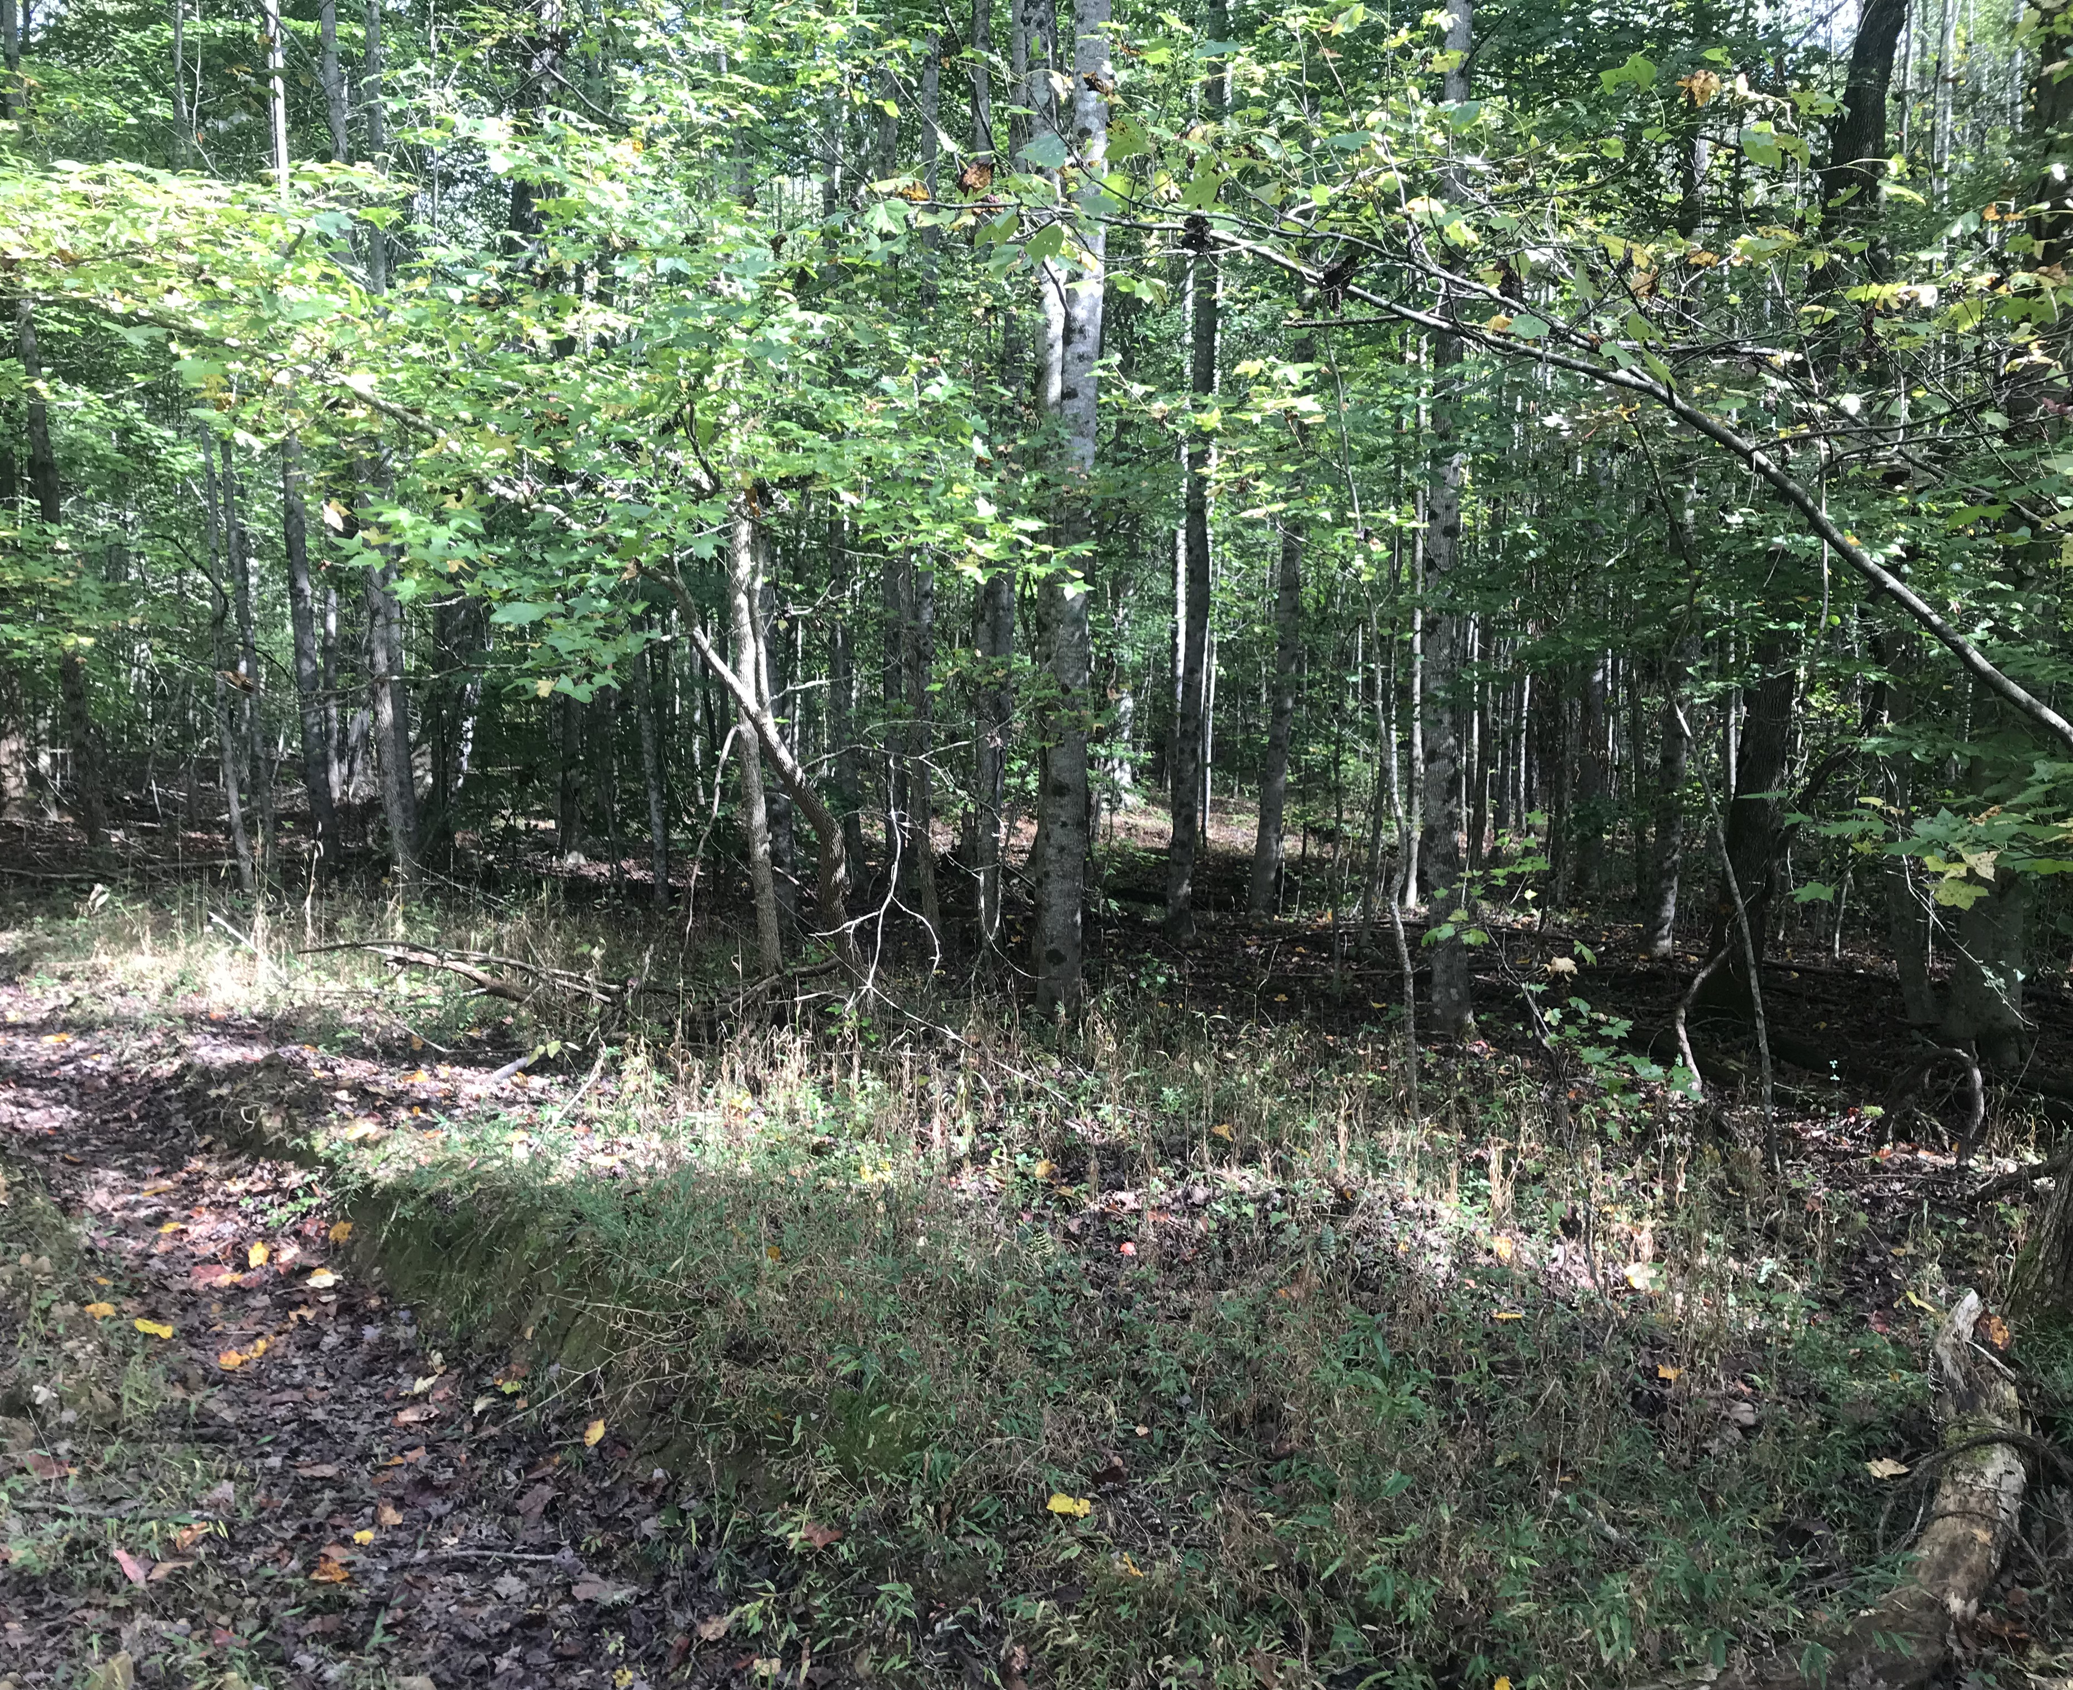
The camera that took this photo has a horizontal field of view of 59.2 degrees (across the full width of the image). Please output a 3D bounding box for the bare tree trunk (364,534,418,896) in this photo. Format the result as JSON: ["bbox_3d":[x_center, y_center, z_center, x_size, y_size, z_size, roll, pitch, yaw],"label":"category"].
[{"bbox_3d":[-4.248,-0.853,12.075,0.260,2.372,0.182,0,6,0],"label":"bare tree trunk"}]

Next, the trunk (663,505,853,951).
[{"bbox_3d":[-1.416,-0.575,9.218,0.937,2.271,0.500,0,6,0],"label":"trunk"}]

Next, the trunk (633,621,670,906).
[{"bbox_3d":[-2.415,-0.496,11.498,0.204,1.782,0.143,0,6,0],"label":"trunk"}]

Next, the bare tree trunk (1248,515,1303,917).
[{"bbox_3d":[1.447,-0.776,11.098,0.297,2.424,0.208,0,6,0],"label":"bare tree trunk"}]

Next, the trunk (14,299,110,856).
[{"bbox_3d":[-7.595,-2.062,14.308,0.501,4.311,0.350,0,6,0],"label":"trunk"}]

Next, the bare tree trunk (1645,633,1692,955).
[{"bbox_3d":[3.316,-0.244,9.639,0.199,1.670,0.139,0,6,0],"label":"bare tree trunk"}]

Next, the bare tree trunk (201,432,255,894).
[{"bbox_3d":[-5.344,-1.190,12.107,0.220,3.037,0.154,0,6,0],"label":"bare tree trunk"}]

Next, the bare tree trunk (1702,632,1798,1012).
[{"bbox_3d":[3.148,-0.096,8.173,0.368,1.682,0.257,0,6,0],"label":"bare tree trunk"}]

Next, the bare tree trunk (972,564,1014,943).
[{"bbox_3d":[-0.225,-0.478,9.642,0.217,1.985,0.193,0,6,0],"label":"bare tree trunk"}]

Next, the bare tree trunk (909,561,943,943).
[{"bbox_3d":[-0.605,-0.518,10.012,0.169,2.136,0.118,0,6,0],"label":"bare tree trunk"}]

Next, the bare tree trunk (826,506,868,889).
[{"bbox_3d":[-1.253,-0.967,12.148,0.253,2.537,0.177,0,6,0],"label":"bare tree trunk"}]

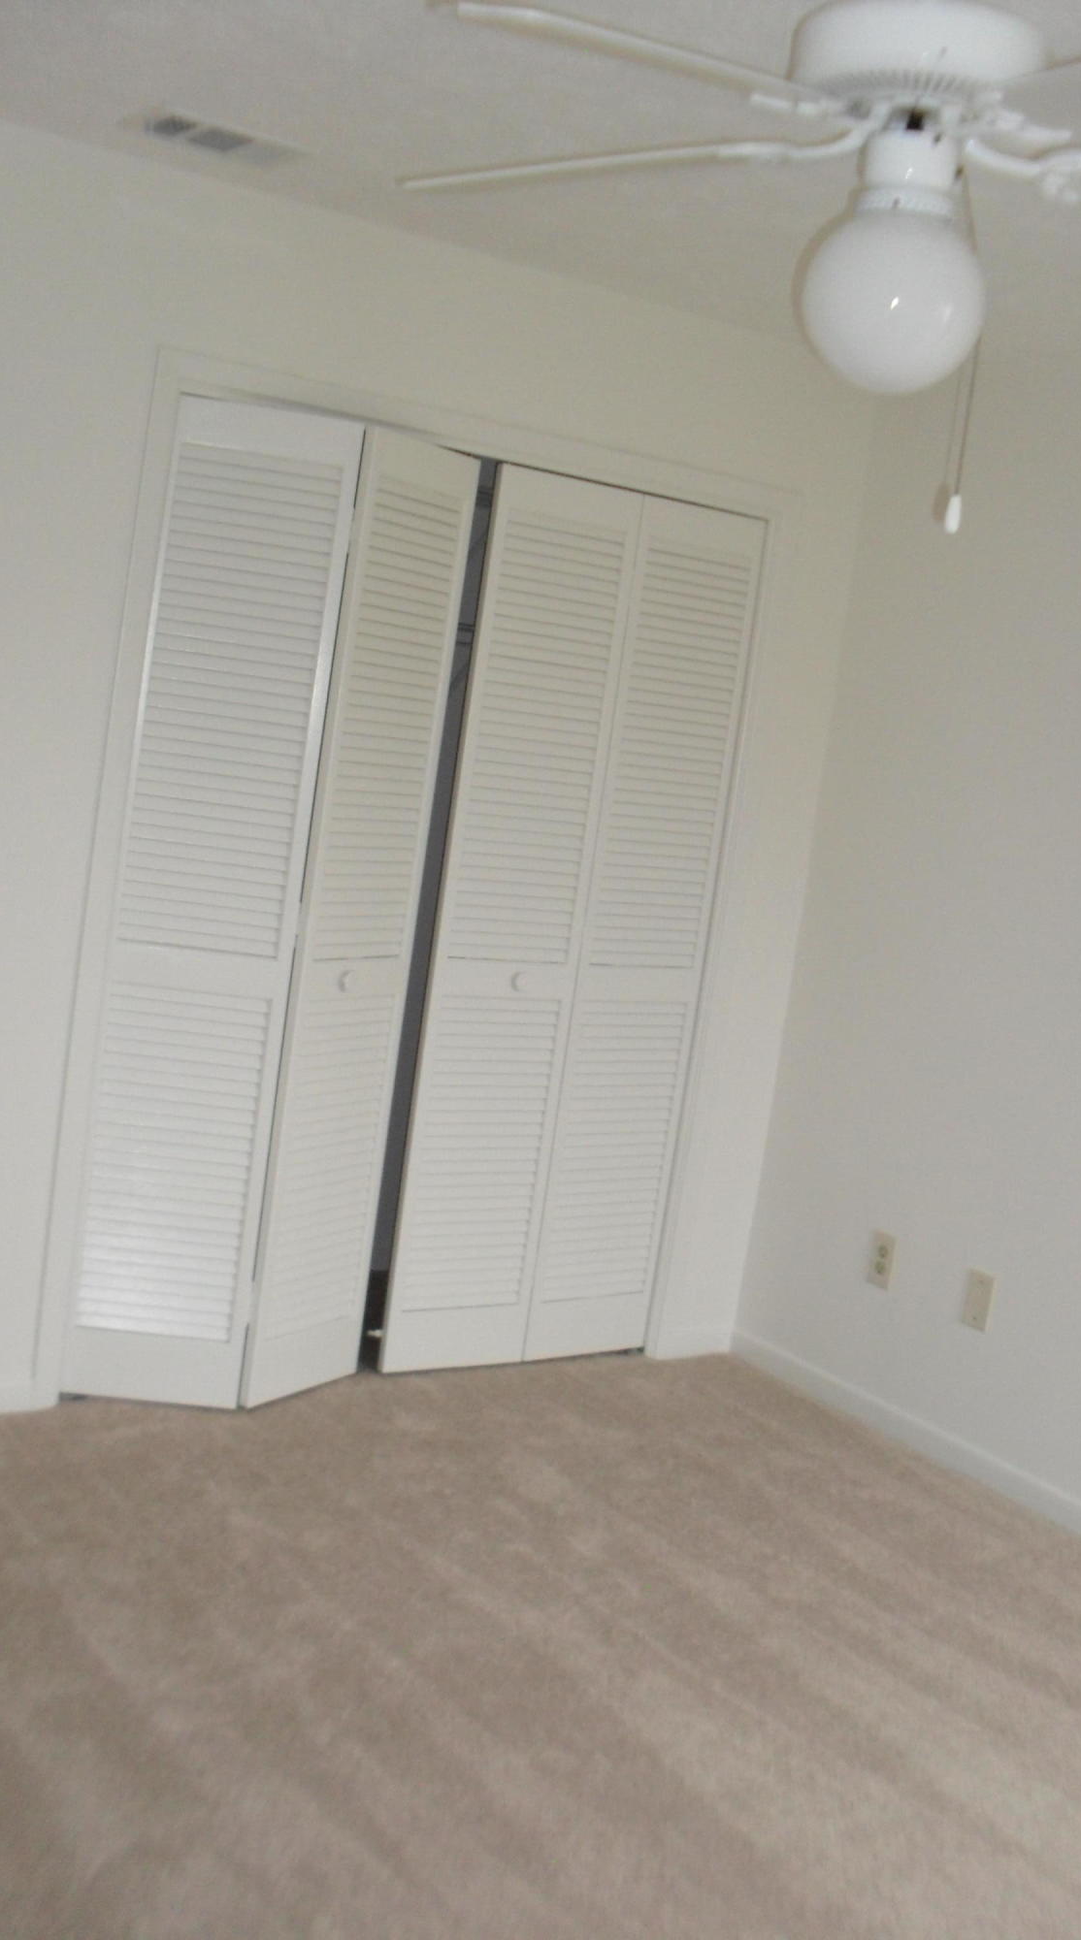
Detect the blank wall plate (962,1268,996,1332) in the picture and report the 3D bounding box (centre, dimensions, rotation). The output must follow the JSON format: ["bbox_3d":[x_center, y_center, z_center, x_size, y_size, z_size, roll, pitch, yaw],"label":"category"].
[{"bbox_3d":[0.962,0.726,4.310,0.010,0.118,0.074,3,9,-34],"label":"blank wall plate"}]

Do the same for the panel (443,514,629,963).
[{"bbox_3d":[-0.008,-0.501,4.343,0.328,0.975,0.032,3,9,-34],"label":"panel"}]

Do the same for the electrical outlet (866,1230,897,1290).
[{"bbox_3d":[0.792,0.676,4.561,0.010,0.118,0.074,3,9,-34],"label":"electrical outlet"}]

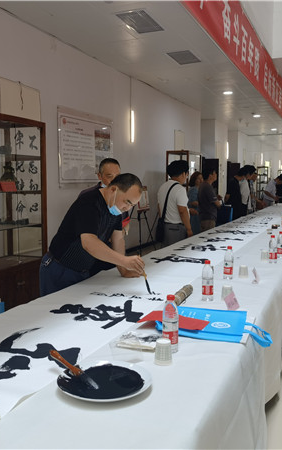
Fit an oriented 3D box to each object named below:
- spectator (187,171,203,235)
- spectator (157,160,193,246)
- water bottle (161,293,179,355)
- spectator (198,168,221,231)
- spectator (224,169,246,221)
[{"bbox_3d":[0.872,-0.054,7.350,0.340,1.570,0.430,-1,6,-8],"label":"spectator"},{"bbox_3d":[0.413,0.068,5.600,0.310,1.660,0.460,-5,7,-42],"label":"spectator"},{"bbox_3d":[0.120,0.398,1.881,0.065,0.230,0.065,0,5,0],"label":"water bottle"},{"bbox_3d":[1.024,-0.055,7.100,0.360,1.620,0.450,-2,6,-24],"label":"spectator"},{"bbox_3d":[1.748,-0.233,8.750,0.450,1.660,0.480,-2,6,-20],"label":"spectator"}]

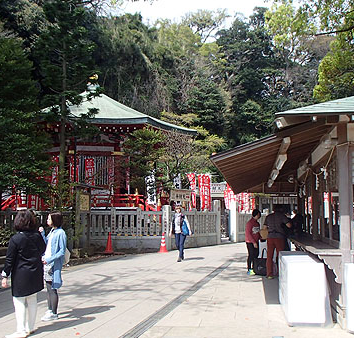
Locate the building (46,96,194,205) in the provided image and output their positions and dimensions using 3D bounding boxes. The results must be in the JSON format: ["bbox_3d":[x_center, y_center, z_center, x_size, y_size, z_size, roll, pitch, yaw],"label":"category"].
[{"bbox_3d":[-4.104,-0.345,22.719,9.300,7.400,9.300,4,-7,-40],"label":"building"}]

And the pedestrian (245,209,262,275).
[{"bbox_3d":[1.826,1.736,10.638,0.360,1.580,0.460,-3,-6,28],"label":"pedestrian"}]

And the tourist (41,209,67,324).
[{"bbox_3d":[-1.767,1.358,6.375,0.420,1.580,0.460,1,-5,-16],"label":"tourist"}]

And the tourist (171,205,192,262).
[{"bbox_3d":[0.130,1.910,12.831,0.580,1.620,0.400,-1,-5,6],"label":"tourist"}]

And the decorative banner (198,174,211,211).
[{"bbox_3d":[1.246,1.065,20.185,0.600,1.720,0.120,0,-5,-3],"label":"decorative banner"}]

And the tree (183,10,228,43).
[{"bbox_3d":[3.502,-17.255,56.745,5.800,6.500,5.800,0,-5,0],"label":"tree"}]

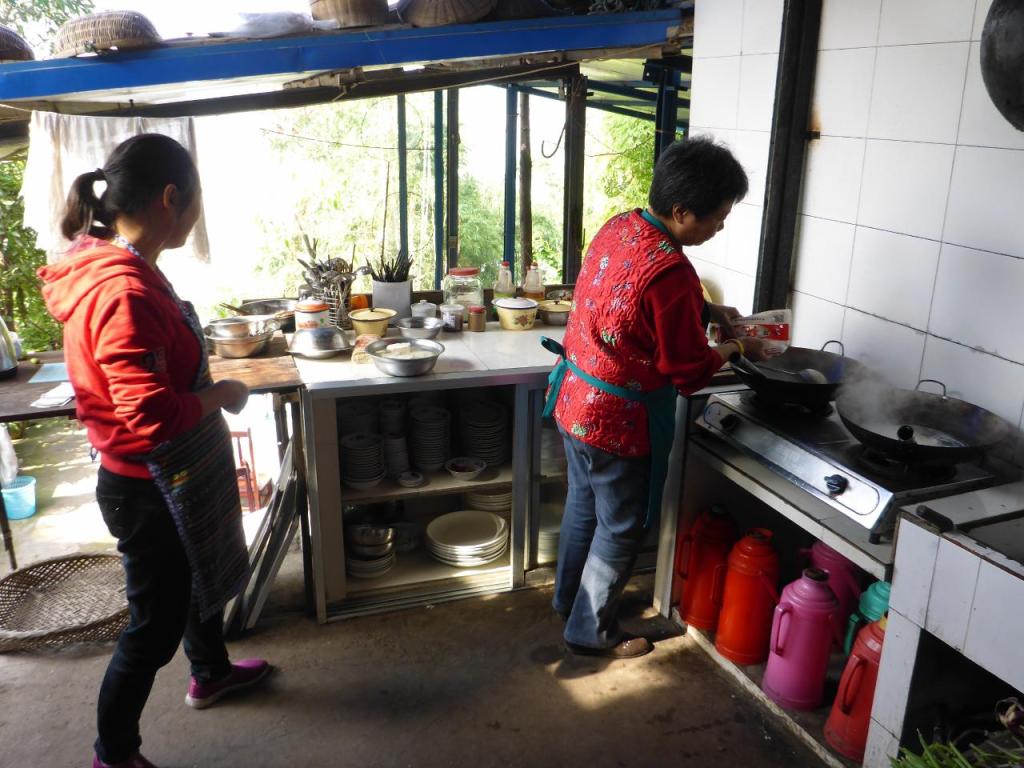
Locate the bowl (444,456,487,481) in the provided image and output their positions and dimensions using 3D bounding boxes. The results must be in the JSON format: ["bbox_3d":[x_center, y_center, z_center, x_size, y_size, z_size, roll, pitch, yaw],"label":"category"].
[{"bbox_3d":[-0.149,0.282,2.685,0.136,0.046,0.136,1,17,0],"label":"bowl"}]

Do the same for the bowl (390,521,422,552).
[{"bbox_3d":[-0.377,0.545,2.925,0.117,0.072,0.117,0,18,0],"label":"bowl"}]

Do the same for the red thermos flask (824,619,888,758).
[{"bbox_3d":[0.852,0.717,2.004,0.205,0.370,0.165,-12,21,-35],"label":"red thermos flask"}]

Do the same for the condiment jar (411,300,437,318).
[{"bbox_3d":[-0.339,-0.274,3.180,0.095,0.092,0.095,1,19,0],"label":"condiment jar"}]

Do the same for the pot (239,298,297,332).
[{"bbox_3d":[-0.888,-0.250,3.125,0.270,0.090,0.270,-7,19,-21],"label":"pot"}]

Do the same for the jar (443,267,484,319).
[{"bbox_3d":[-0.186,-0.351,3.223,0.159,0.186,0.159,0,17,-4],"label":"jar"}]

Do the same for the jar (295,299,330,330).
[{"bbox_3d":[-0.724,-0.252,3.008,0.120,0.108,0.120,0,17,-4],"label":"jar"}]

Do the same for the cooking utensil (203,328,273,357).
[{"bbox_3d":[-0.920,-0.131,2.800,0.218,0.065,0.218,-7,19,-21],"label":"cooking utensil"}]

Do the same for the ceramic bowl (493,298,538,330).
[{"bbox_3d":[0.014,-0.279,3.174,0.178,0.116,0.178,1,19,0],"label":"ceramic bowl"}]

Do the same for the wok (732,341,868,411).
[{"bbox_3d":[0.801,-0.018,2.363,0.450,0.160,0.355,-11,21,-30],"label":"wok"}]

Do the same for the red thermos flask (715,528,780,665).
[{"bbox_3d":[0.668,0.594,2.381,0.205,0.380,0.165,6,18,15],"label":"red thermos flask"}]

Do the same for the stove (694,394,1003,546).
[{"bbox_3d":[0.877,0.178,2.269,0.390,0.145,0.725,-6,20,-21],"label":"stove"}]

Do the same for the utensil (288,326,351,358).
[{"bbox_3d":[-0.649,-0.141,2.808,0.212,0.072,0.212,-5,20,-18],"label":"utensil"}]

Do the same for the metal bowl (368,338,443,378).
[{"bbox_3d":[-0.336,-0.079,2.635,0.246,0.073,0.246,1,19,0],"label":"metal bowl"}]

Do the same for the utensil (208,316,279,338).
[{"bbox_3d":[-0.912,-0.178,2.785,0.218,0.070,0.218,-5,20,-18],"label":"utensil"}]

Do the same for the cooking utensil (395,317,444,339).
[{"bbox_3d":[-0.334,-0.203,3.046,0.165,0.056,0.165,0,18,0],"label":"cooking utensil"}]

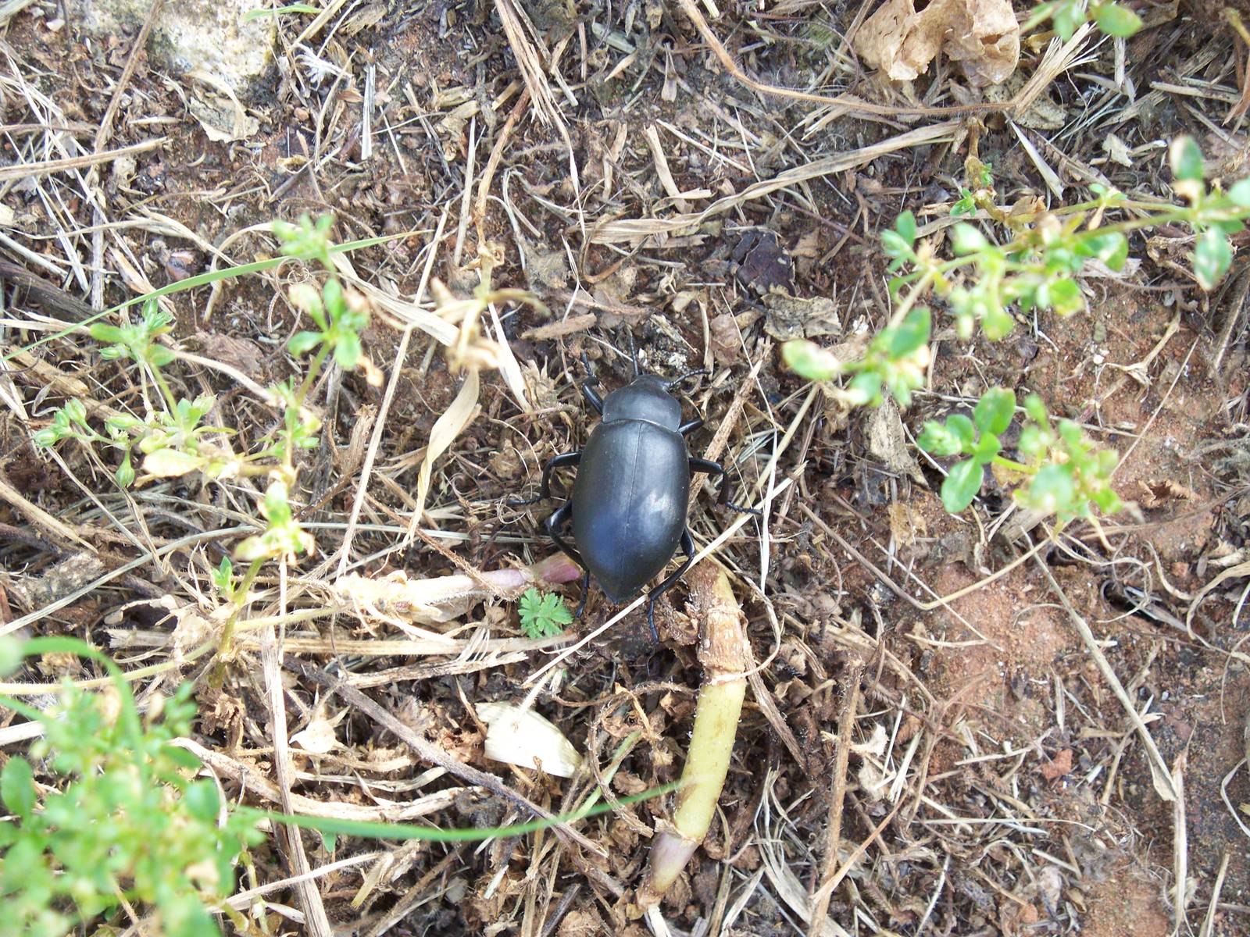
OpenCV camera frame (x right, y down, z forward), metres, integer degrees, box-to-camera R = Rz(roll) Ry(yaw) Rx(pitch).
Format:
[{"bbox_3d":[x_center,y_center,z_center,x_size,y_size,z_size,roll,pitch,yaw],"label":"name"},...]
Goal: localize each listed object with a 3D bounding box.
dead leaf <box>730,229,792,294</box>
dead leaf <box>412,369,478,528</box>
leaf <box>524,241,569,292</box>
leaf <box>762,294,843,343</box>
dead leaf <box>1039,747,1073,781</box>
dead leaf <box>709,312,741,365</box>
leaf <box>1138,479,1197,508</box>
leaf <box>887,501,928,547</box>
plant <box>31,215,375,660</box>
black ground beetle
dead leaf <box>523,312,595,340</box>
[{"bbox_3d":[0.015,-0.024,0.328,0.007,0.003,0.008,1,70,0],"label":"dead leaf"},{"bbox_3d":[-0.019,-0.002,0.316,0.004,0.008,0.018,20,71,7],"label":"dead leaf"},{"bbox_3d":[-0.009,-0.023,0.329,0.005,0.003,0.006,-1,70,0],"label":"leaf"},{"bbox_3d":[0.020,-0.017,0.326,0.009,0.003,0.005,1,70,0],"label":"leaf"},{"bbox_3d":[0.046,0.032,0.309,0.004,0.002,0.003,-28,72,-10],"label":"dead leaf"},{"bbox_3d":[0.011,-0.015,0.325,0.003,0.003,0.006,-5,70,-2],"label":"dead leaf"},{"bbox_3d":[0.060,0.003,0.319,0.006,0.003,0.003,3,70,1],"label":"leaf"},{"bbox_3d":[0.031,0.006,0.318,0.004,0.002,0.005,2,70,1],"label":"leaf"},{"bbox_3d":[-0.045,-0.003,0.309,0.035,0.028,0.045,-3,70,-1],"label":"plant"},{"bbox_3d":[0.001,0.003,0.315,0.026,0.011,0.032,4,70,1],"label":"black ground beetle"},{"bbox_3d":[-0.007,-0.016,0.326,0.008,0.003,0.002,-17,71,-6],"label":"dead leaf"}]

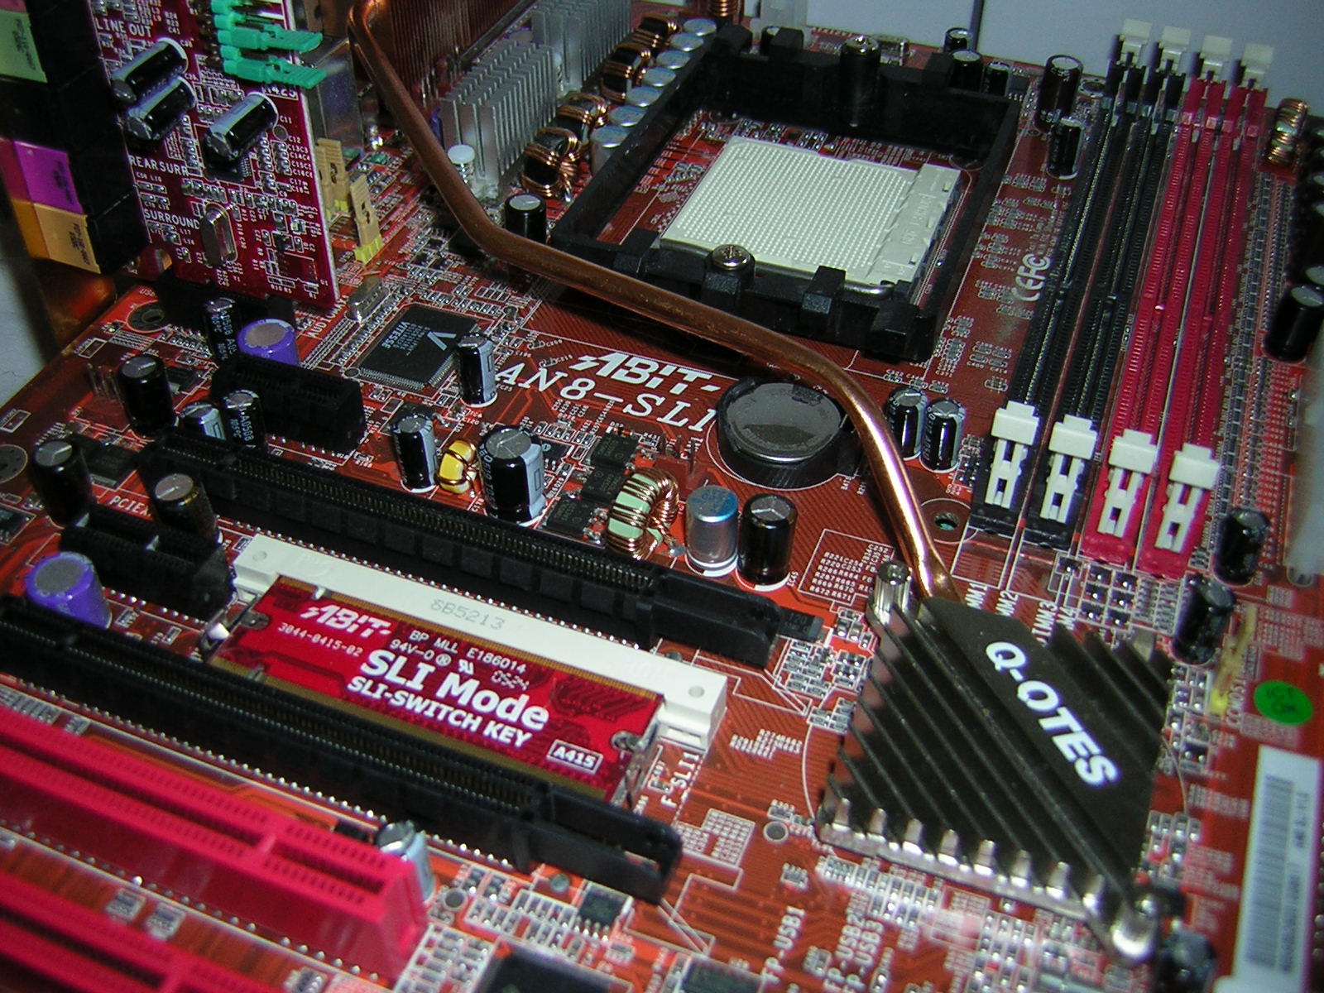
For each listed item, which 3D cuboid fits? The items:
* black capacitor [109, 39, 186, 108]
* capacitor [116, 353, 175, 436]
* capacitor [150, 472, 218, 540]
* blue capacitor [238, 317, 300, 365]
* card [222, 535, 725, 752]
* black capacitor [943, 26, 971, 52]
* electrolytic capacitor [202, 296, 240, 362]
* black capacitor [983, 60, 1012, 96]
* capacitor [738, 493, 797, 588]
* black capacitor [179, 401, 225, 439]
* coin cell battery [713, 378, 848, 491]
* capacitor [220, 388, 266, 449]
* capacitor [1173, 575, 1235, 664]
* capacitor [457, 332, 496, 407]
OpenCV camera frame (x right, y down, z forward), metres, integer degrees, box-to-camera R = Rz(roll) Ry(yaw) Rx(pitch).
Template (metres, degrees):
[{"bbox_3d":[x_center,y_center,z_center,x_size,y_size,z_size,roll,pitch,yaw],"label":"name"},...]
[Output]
[{"bbox_3d":[-0.084,-0.069,0.225,0.006,0.006,0.011,15,46,16],"label":"black capacitor"},{"bbox_3d":[-0.091,-0.018,0.243,0.008,0.012,0.008,15,46,16],"label":"capacitor"},{"bbox_3d":[-0.077,0.003,0.221,0.008,0.011,0.008,0,44,0],"label":"capacitor"},{"bbox_3d":[-0.070,-0.025,0.247,0.010,0.009,0.010,15,46,16],"label":"blue capacitor"},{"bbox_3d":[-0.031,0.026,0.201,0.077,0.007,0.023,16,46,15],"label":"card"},{"bbox_3d":[0.070,-0.105,0.329,0.007,0.011,0.007,15,46,16],"label":"black capacitor"},{"bbox_3d":[-0.081,-0.031,0.255,0.006,0.011,0.006,0,44,0],"label":"electrolytic capacitor"},{"bbox_3d":[0.079,-0.096,0.323,0.005,0.011,0.005,15,46,16],"label":"black capacitor"},{"bbox_3d":[0.017,0.007,0.217,0.008,0.011,0.008,15,46,16],"label":"capacitor"},{"bbox_3d":[-0.076,-0.010,0.230,0.006,0.011,0.006,15,46,16],"label":"black capacitor"},{"bbox_3d":[0.021,-0.011,0.240,0.022,0.005,0.022,16,46,15],"label":"coin cell battery"},{"bbox_3d":[-0.071,-0.012,0.236,0.006,0.011,0.006,0,44,0],"label":"capacitor"},{"bbox_3d":[0.080,0.018,0.203,0.006,0.012,0.006,15,46,16],"label":"capacitor"},{"bbox_3d":[-0.032,-0.022,0.241,0.006,0.012,0.006,0,44,0],"label":"capacitor"}]

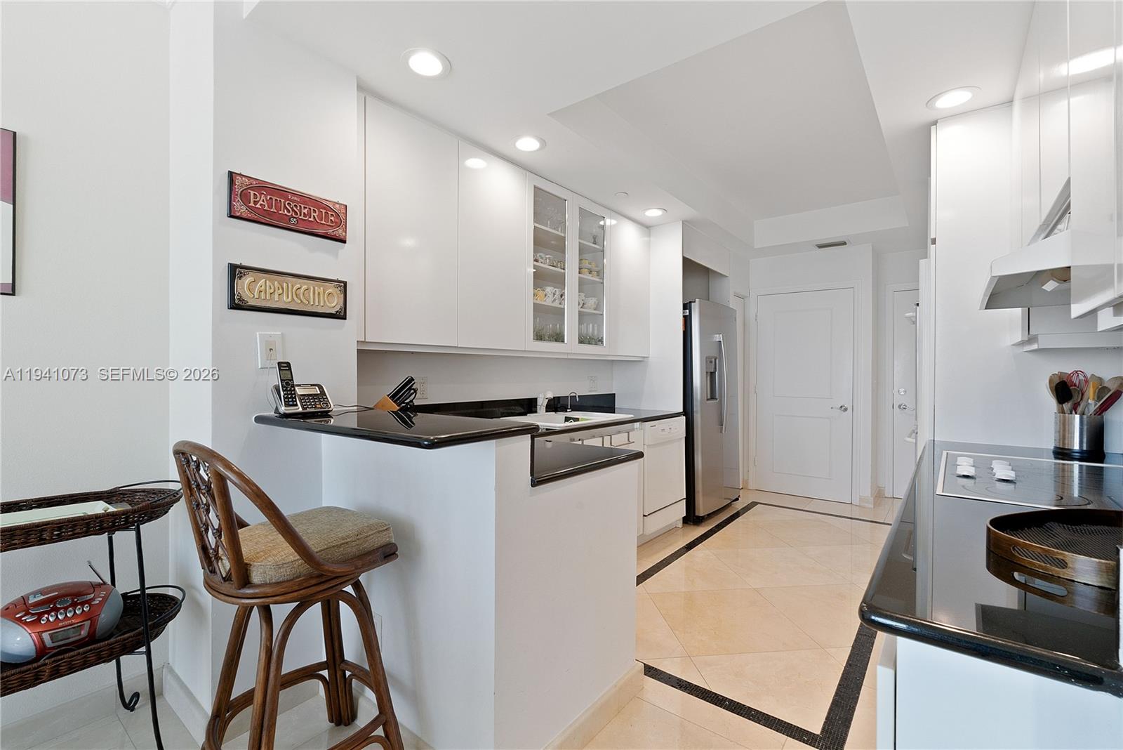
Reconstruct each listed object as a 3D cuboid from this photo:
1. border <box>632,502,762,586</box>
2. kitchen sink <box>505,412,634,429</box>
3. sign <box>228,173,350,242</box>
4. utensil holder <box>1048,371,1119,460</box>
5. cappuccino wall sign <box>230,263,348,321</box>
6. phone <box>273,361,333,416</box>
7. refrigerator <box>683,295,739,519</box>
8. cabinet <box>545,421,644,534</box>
[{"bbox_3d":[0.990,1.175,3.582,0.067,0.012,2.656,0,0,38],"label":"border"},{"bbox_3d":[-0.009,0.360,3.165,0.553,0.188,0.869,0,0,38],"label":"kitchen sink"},{"bbox_3d":[-0.947,-0.576,1.760,0.027,0.146,0.392,0,0,38],"label":"sign"},{"bbox_3d":[1.917,0.138,1.839,0.163,0.306,0.173,0,0,38],"label":"utensil holder"},{"bbox_3d":[-0.947,-0.283,1.760,0.027,0.150,0.392,0,0,38],"label":"cappuccino wall sign"},{"bbox_3d":[-0.887,0.044,1.720,0.138,0.182,0.160,0,0,38],"label":"phone"},{"bbox_3d":[1.117,0.288,4.513,0.726,1.782,0.963,0,0,38],"label":"refrigerator"},{"bbox_3d":[-0.002,0.715,3.179,0.607,0.790,1.057,0,0,38],"label":"cabinet"}]

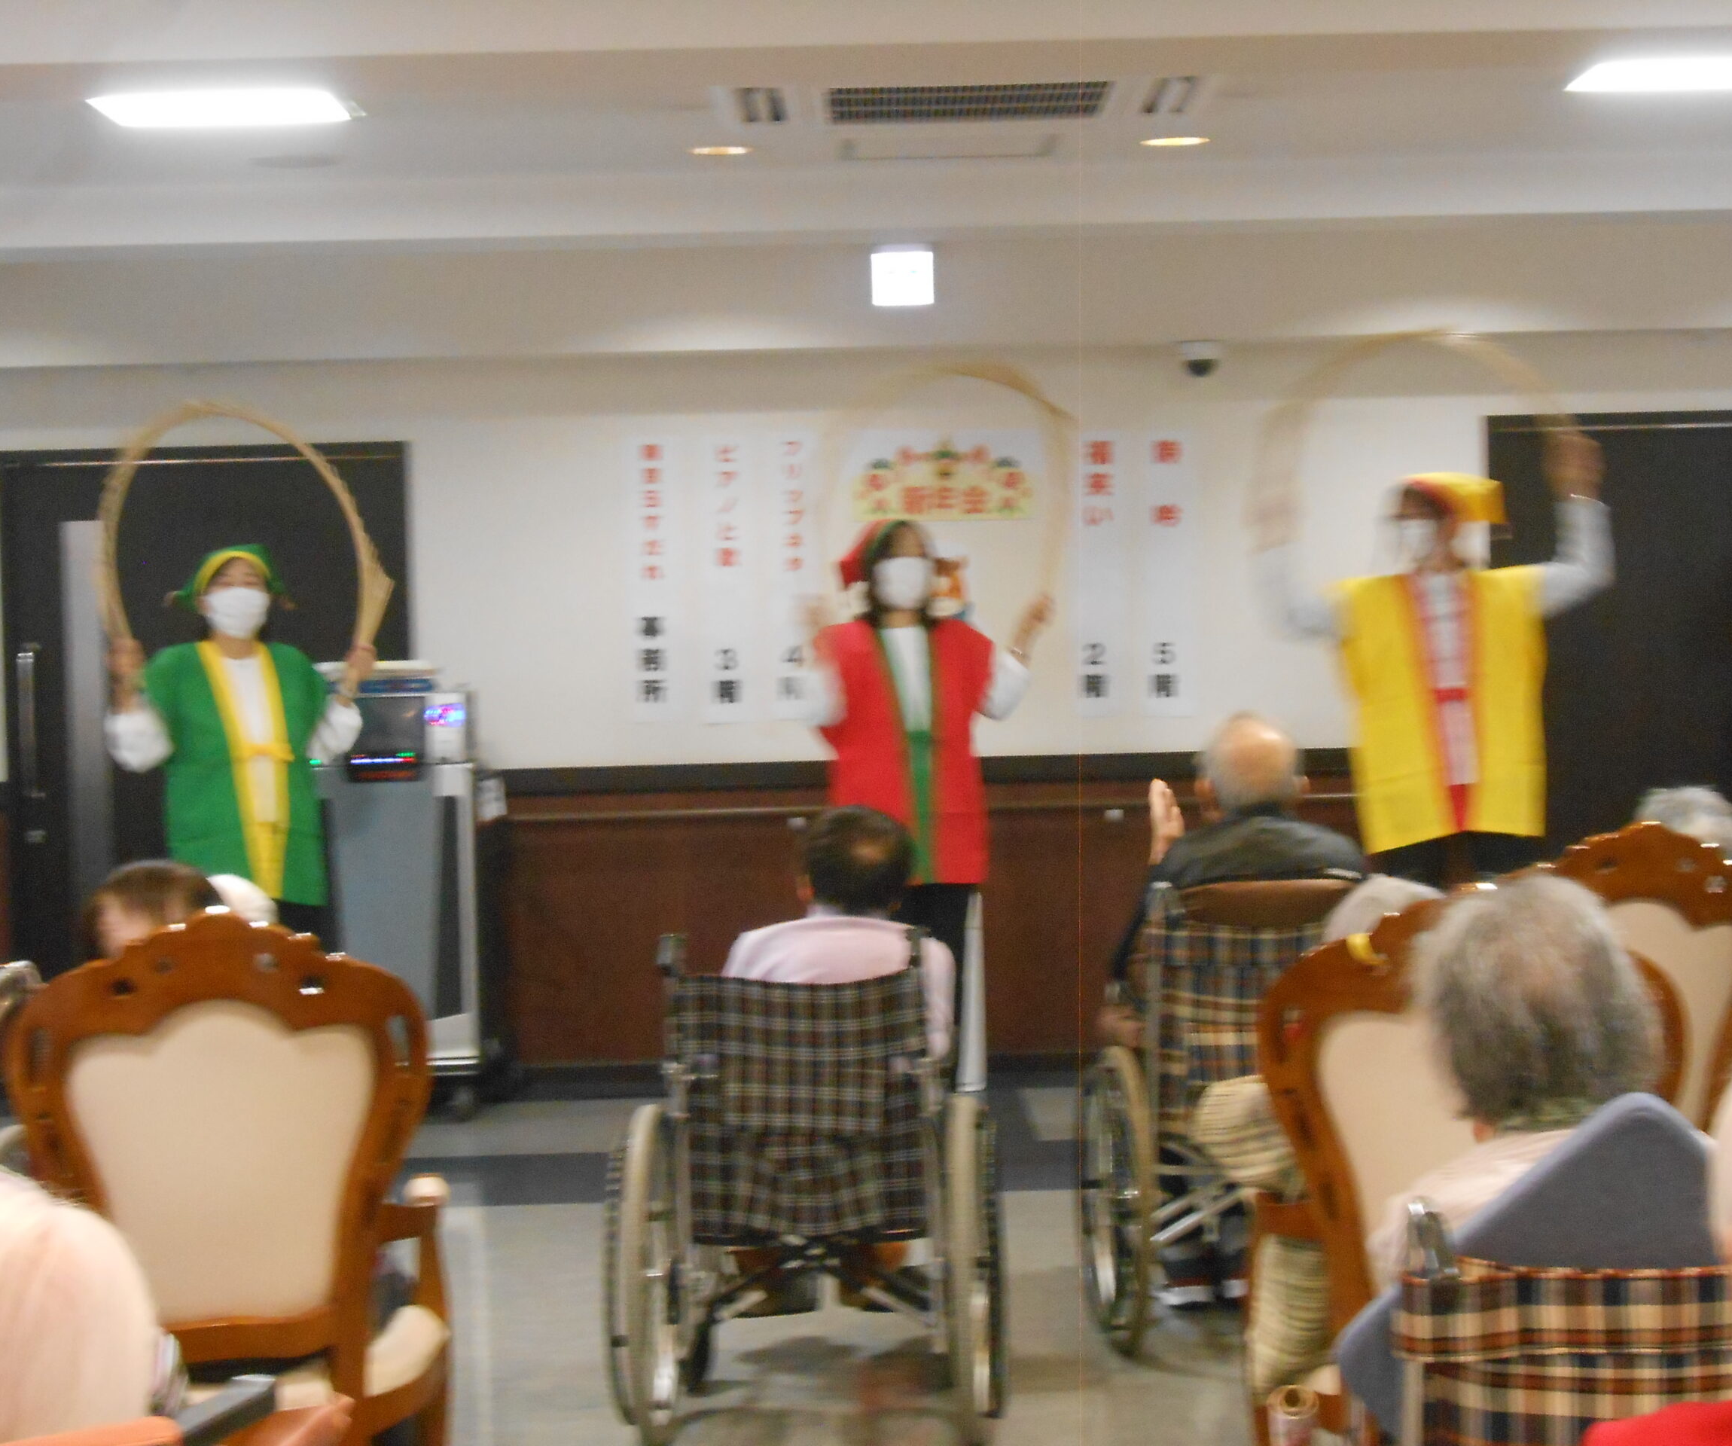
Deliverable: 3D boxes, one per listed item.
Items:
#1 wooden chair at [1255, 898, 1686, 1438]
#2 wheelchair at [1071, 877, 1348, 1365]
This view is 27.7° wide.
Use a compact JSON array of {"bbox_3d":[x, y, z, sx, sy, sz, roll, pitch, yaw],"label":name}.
[{"bbox_3d":[0.756,0.726,4.790,0.580,1.050,0.620,-1,2,-3],"label":"wooden chair"},{"bbox_3d":[0.741,0.726,6.851,0.630,0.900,1.000,-1,2,-6],"label":"wheelchair"}]

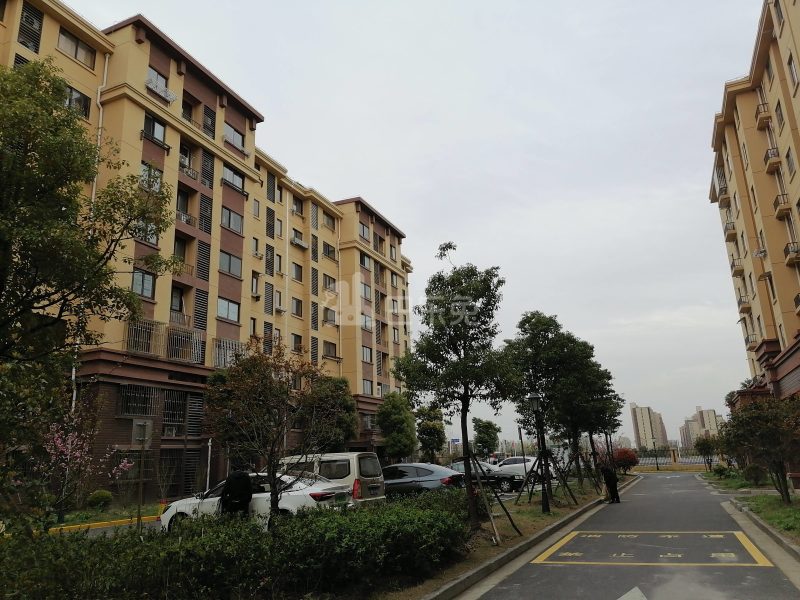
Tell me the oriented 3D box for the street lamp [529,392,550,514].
[{"bbox_3d":[4.059,4.380,18.055,0.400,3.396,0.400,-8,-16,22],"label":"street lamp"}]

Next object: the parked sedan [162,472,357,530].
[{"bbox_3d":[-3.476,4.903,14.904,4.680,1.480,1.820,-8,-16,19],"label":"parked sedan"}]

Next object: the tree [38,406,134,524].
[{"bbox_3d":[-10.730,5.681,21.290,2.750,3.753,2.500,5,-17,-27],"label":"tree"}]

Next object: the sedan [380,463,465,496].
[{"bbox_3d":[0.101,6.867,22.982,4.700,1.600,1.880,-8,-16,22],"label":"sedan"}]

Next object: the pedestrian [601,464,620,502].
[{"bbox_3d":[7.542,6.580,22.377,0.660,1.302,0.500,-8,-16,22],"label":"pedestrian"}]

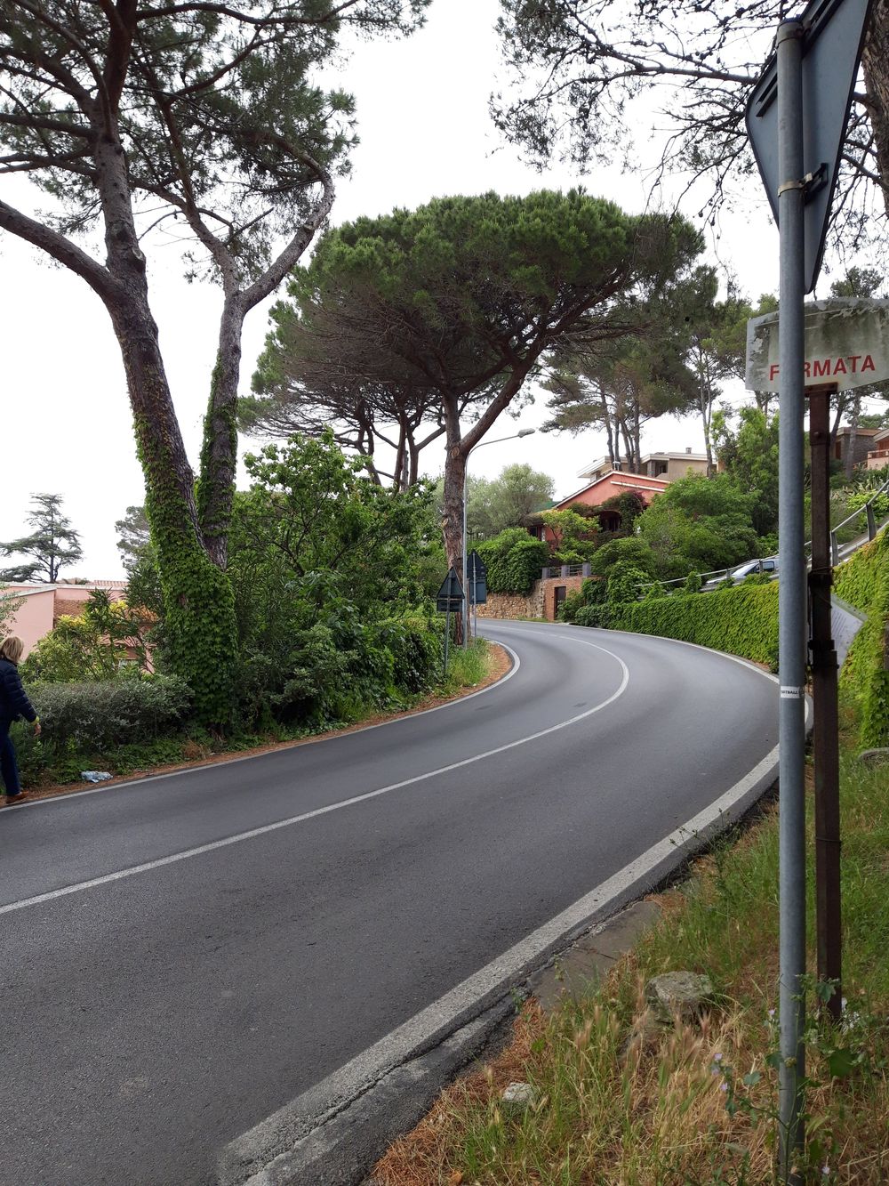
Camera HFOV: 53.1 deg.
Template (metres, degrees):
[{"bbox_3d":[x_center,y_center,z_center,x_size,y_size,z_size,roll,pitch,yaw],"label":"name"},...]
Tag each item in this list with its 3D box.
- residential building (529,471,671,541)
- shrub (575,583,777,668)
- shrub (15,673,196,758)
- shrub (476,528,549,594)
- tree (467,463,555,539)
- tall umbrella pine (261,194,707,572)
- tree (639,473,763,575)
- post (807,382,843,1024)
[{"bbox_3d":[11.126,-5.643,62.000,10.500,6.000,9.000,0,-1,34],"label":"residential building"},{"bbox_3d":[8.100,0.800,32.500,2.200,2.400,20.000,0,0,-7],"label":"shrub"},{"bbox_3d":[-4.550,1.500,11.800,1.200,1.100,2.500,0,-1,43],"label":"shrub"},{"bbox_3d":[4.148,-1.974,55.000,4.600,4.100,3.600,0,0,12],"label":"shrub"},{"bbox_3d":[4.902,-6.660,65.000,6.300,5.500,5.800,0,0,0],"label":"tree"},{"bbox_3d":[1.468,-7.056,34.000,16.000,16.000,13.500,0,0,0],"label":"tall umbrella pine"},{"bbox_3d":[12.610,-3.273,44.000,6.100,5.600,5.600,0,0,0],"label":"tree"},{"bbox_3d":[1.266,0.364,2.950,0.100,2.130,0.090,0,0,14],"label":"post"}]

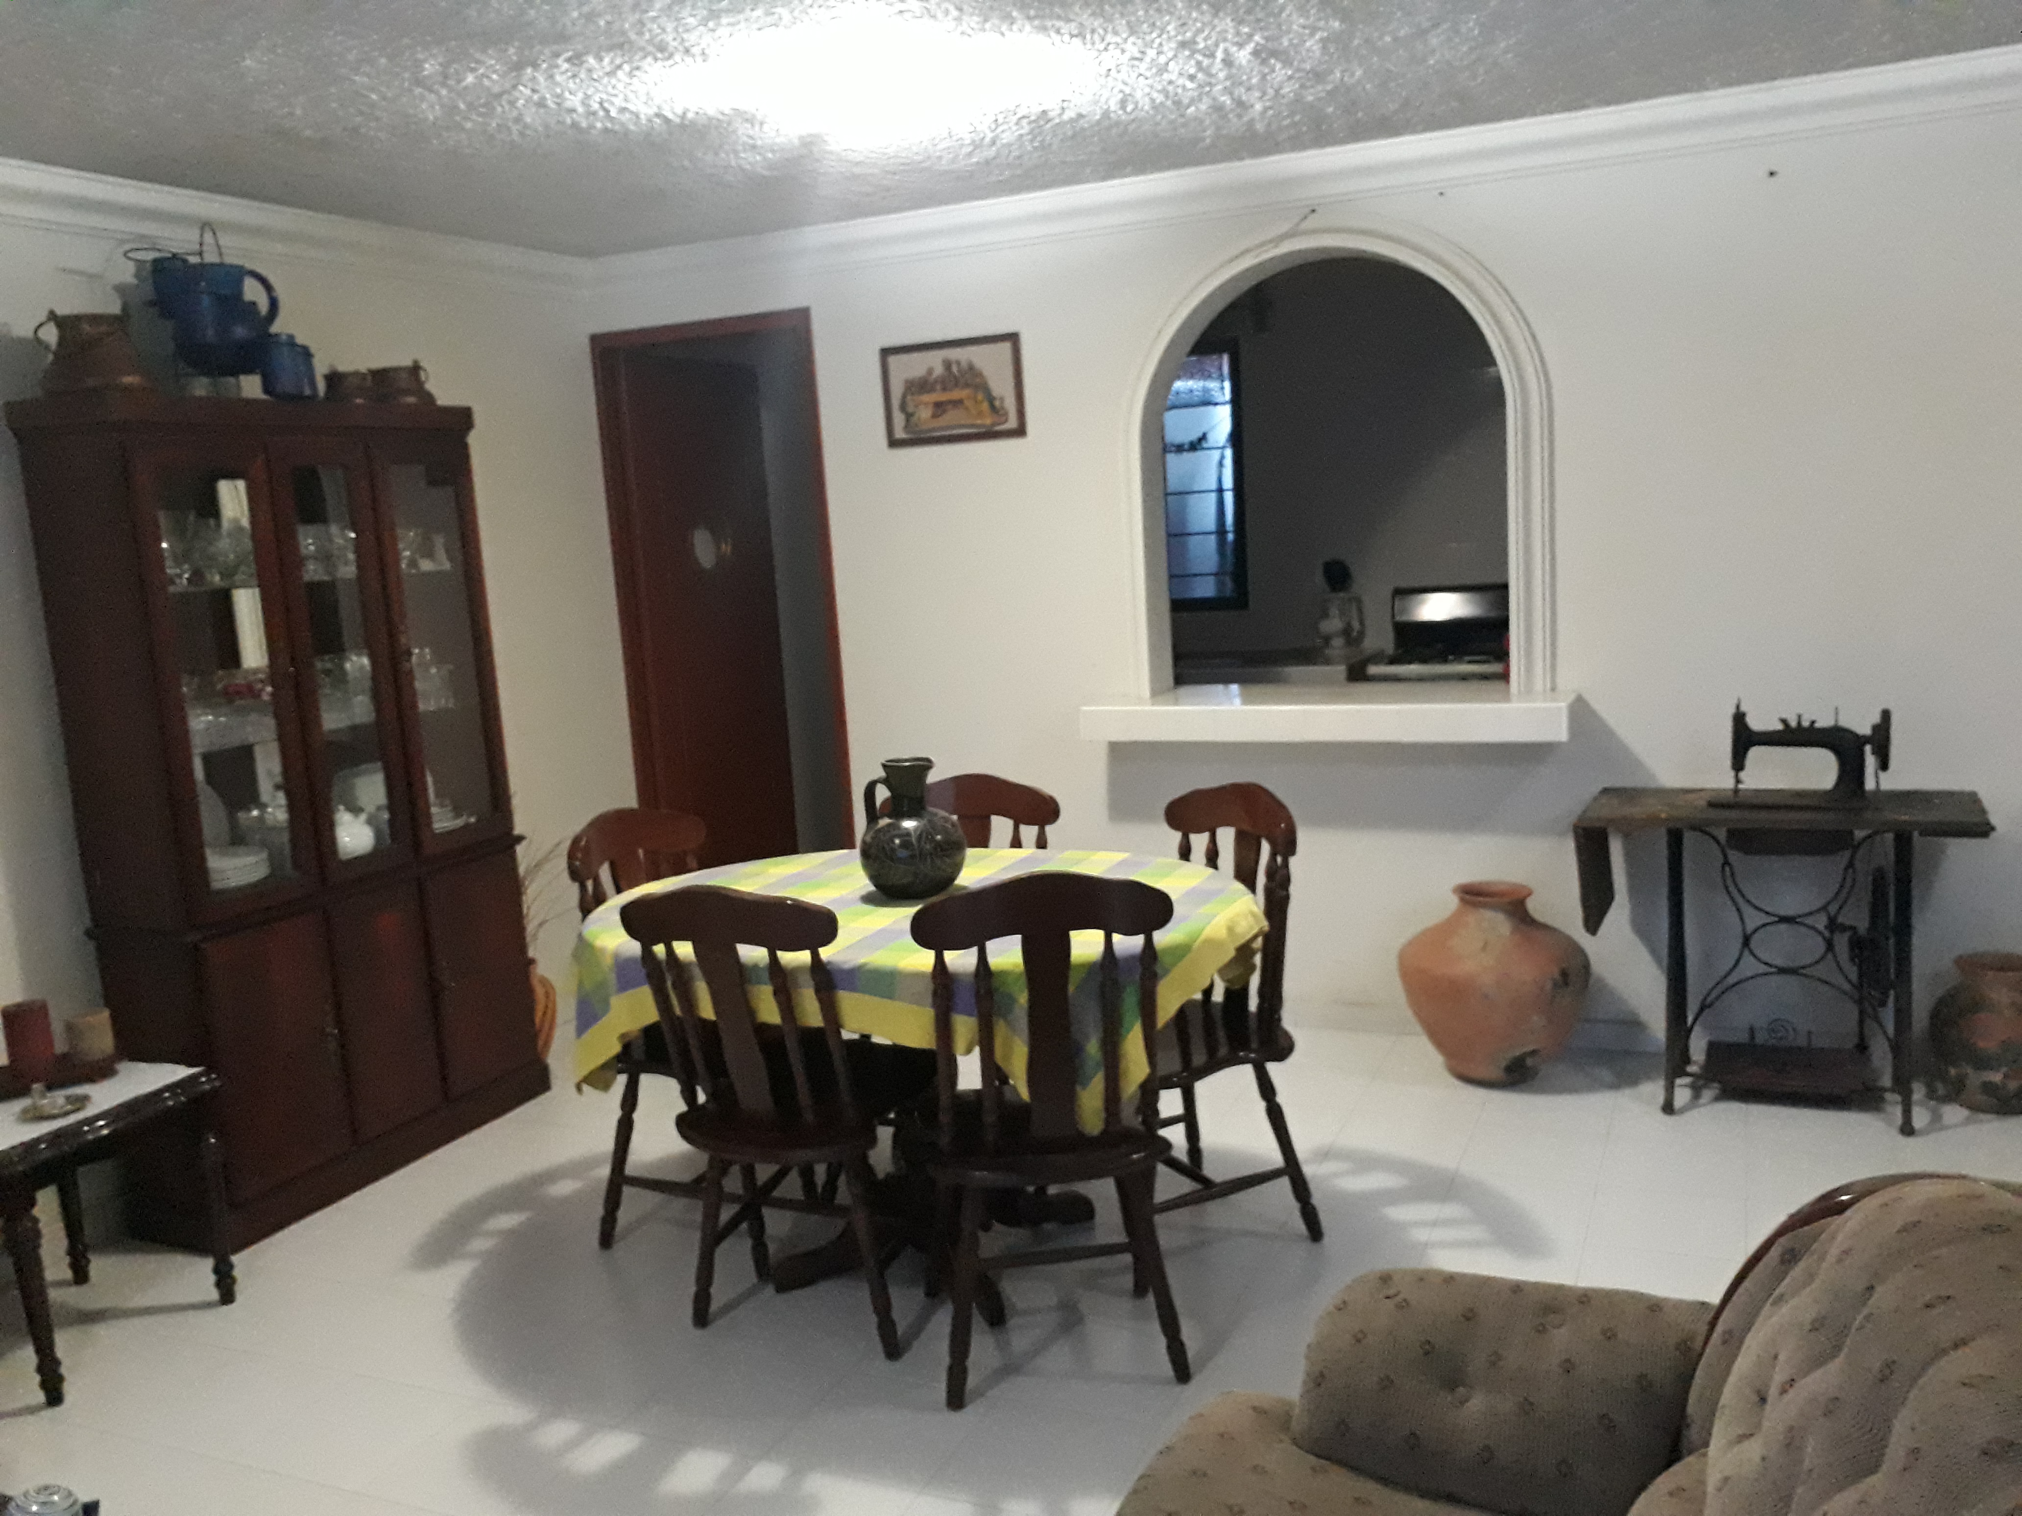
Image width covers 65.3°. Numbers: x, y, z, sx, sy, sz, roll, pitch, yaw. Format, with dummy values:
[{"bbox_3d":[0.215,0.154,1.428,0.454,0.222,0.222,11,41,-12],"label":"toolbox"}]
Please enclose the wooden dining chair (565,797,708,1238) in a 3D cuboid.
[{"bbox_3d":[-0.662,0.603,3.605,0.490,0.975,0.470,1,10,28],"label":"wooden dining chair"}]

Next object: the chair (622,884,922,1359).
[{"bbox_3d":[-0.398,0.643,3.188,0.470,0.975,0.490,1,15,25],"label":"chair"}]

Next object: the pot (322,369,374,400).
[{"bbox_3d":[-1.725,-0.954,4.109,0.135,0.107,0.130,-8,10,-24],"label":"pot"}]

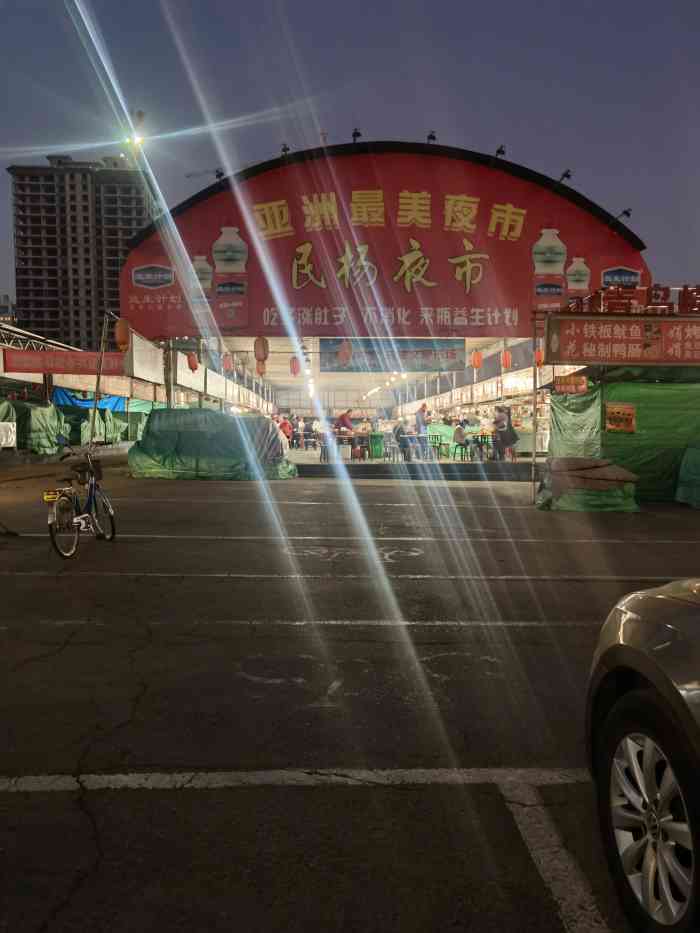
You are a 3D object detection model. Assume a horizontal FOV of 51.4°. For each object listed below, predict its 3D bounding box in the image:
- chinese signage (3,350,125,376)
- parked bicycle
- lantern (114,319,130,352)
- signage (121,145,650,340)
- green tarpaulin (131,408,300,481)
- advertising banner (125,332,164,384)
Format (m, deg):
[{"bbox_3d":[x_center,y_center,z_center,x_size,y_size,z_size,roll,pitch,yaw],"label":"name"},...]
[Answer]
[{"bbox_3d":[-7.152,-2.601,18.200,3.030,0.580,0.100,0,3,0],"label":"chinese signage"},{"bbox_3d":[-2.955,0.345,8.100,0.550,1.130,1.680,0,3,5],"label":"parked bicycle"},{"bbox_3d":[-5.689,-3.276,18.200,0.360,0.820,0.360,0,3,0],"label":"lantern"},{"bbox_3d":[1.034,-6.539,21.200,15.300,5.660,0.300,0,3,0],"label":"signage"},{"bbox_3d":[-3.456,-0.604,18.700,4.120,1.770,1.900,0,3,0],"label":"green tarpaulin"},{"bbox_3d":[-5.469,-2.885,20.000,0.150,1.060,3.700,0,3,-2],"label":"advertising banner"}]

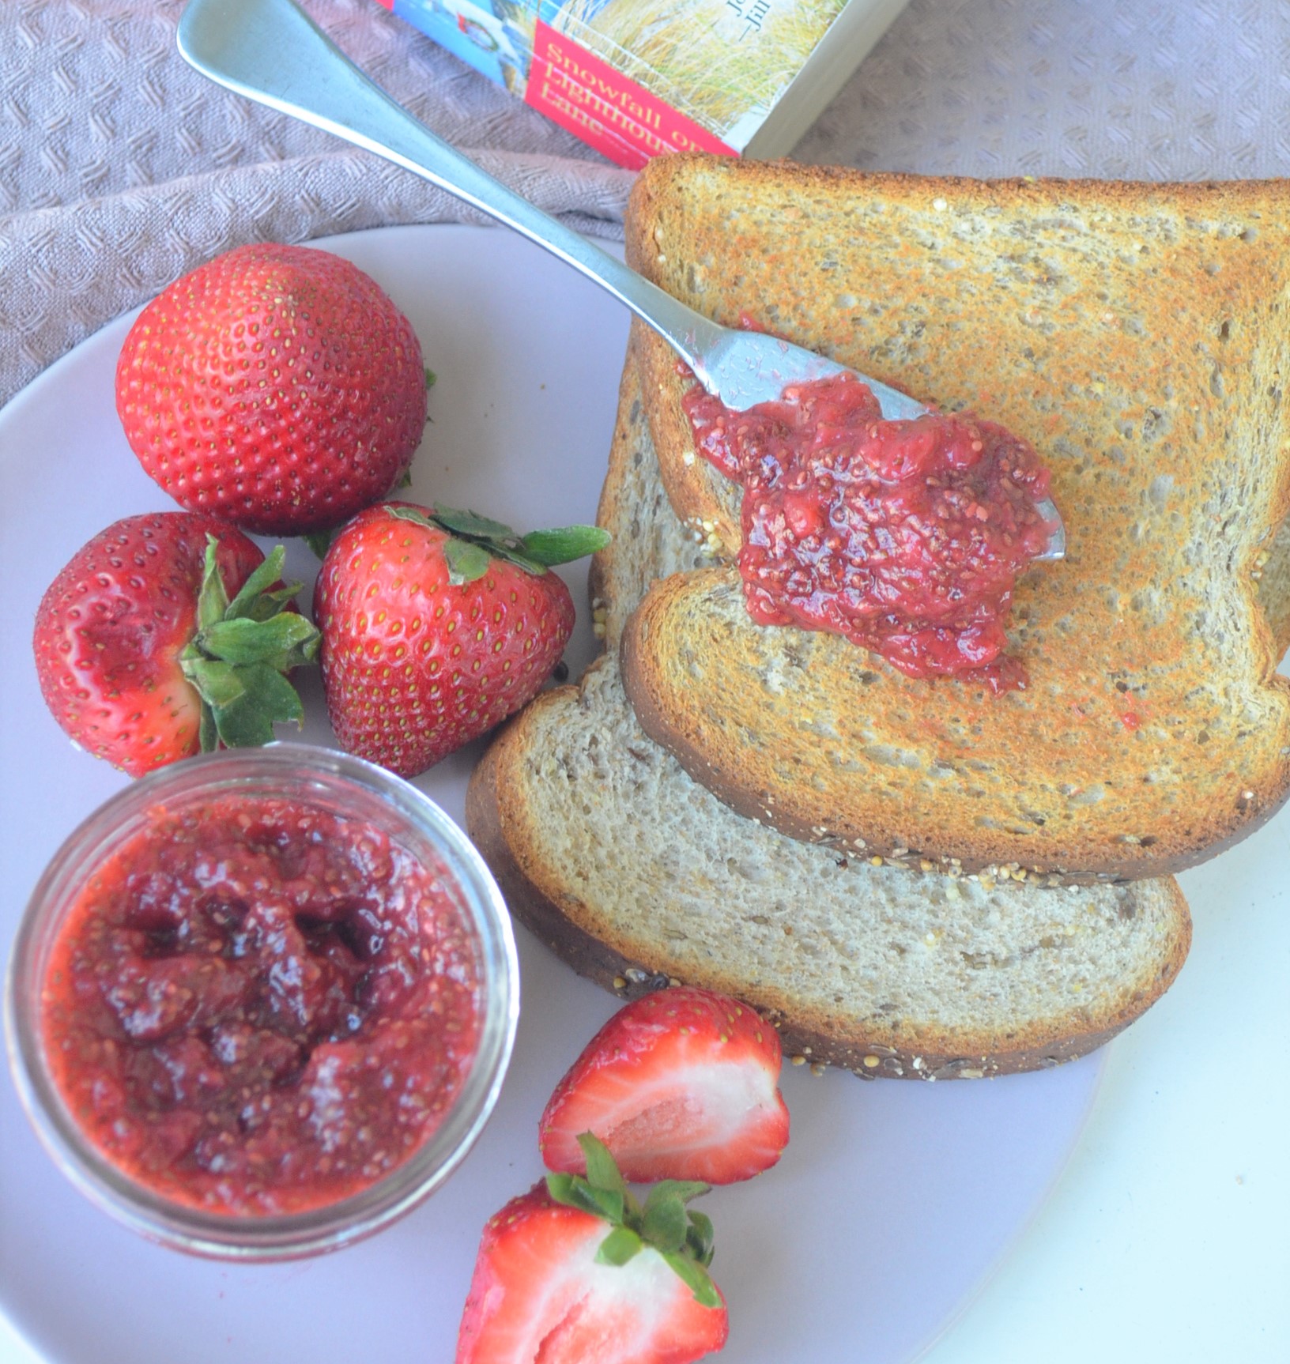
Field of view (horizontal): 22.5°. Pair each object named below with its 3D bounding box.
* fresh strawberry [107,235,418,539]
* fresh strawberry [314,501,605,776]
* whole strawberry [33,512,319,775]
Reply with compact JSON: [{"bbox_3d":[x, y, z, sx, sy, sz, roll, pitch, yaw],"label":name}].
[{"bbox_3d":[-0.057,-0.044,0.495,0.047,0.045,0.047,2,51,-2],"label":"fresh strawberry"},{"bbox_3d":[-0.028,-0.007,0.492,0.042,0.042,0.041,21,104,-4],"label":"fresh strawberry"},{"bbox_3d":[-0.070,-0.006,0.483,0.042,0.042,0.042,43,65,-44],"label":"whole strawberry"}]

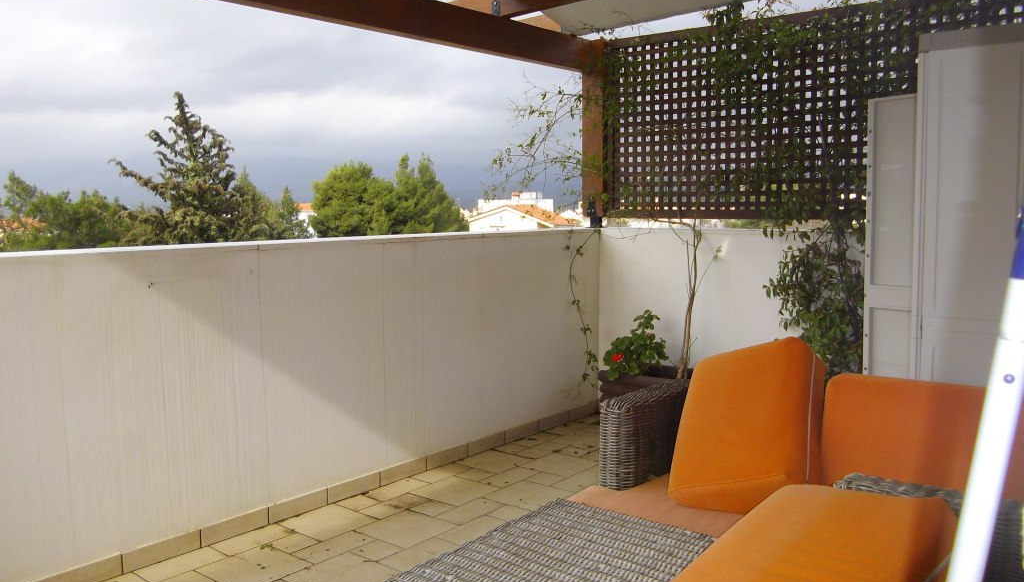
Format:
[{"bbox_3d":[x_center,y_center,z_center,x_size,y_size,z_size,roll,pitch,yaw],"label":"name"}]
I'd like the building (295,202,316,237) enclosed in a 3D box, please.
[{"bbox_3d":[-19.457,-4.063,74.068,9.000,7.980,8.000,-3,6,-20],"label":"building"}]

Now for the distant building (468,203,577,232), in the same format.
[{"bbox_3d":[0.889,-4.132,73.154,8.400,7.710,10.000,1,6,15],"label":"distant building"}]

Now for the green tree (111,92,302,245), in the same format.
[{"bbox_3d":[-8.689,-0.187,22.204,5.300,10.650,5.300,-3,6,-23],"label":"green tree"}]

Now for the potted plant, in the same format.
[{"bbox_3d":[0.898,0.522,4.970,0.550,0.810,0.500,4,8,41],"label":"potted plant"}]

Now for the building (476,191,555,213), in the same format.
[{"bbox_3d":[0.899,-7.678,99.728,9.200,9.280,9.000,0,6,6],"label":"building"}]

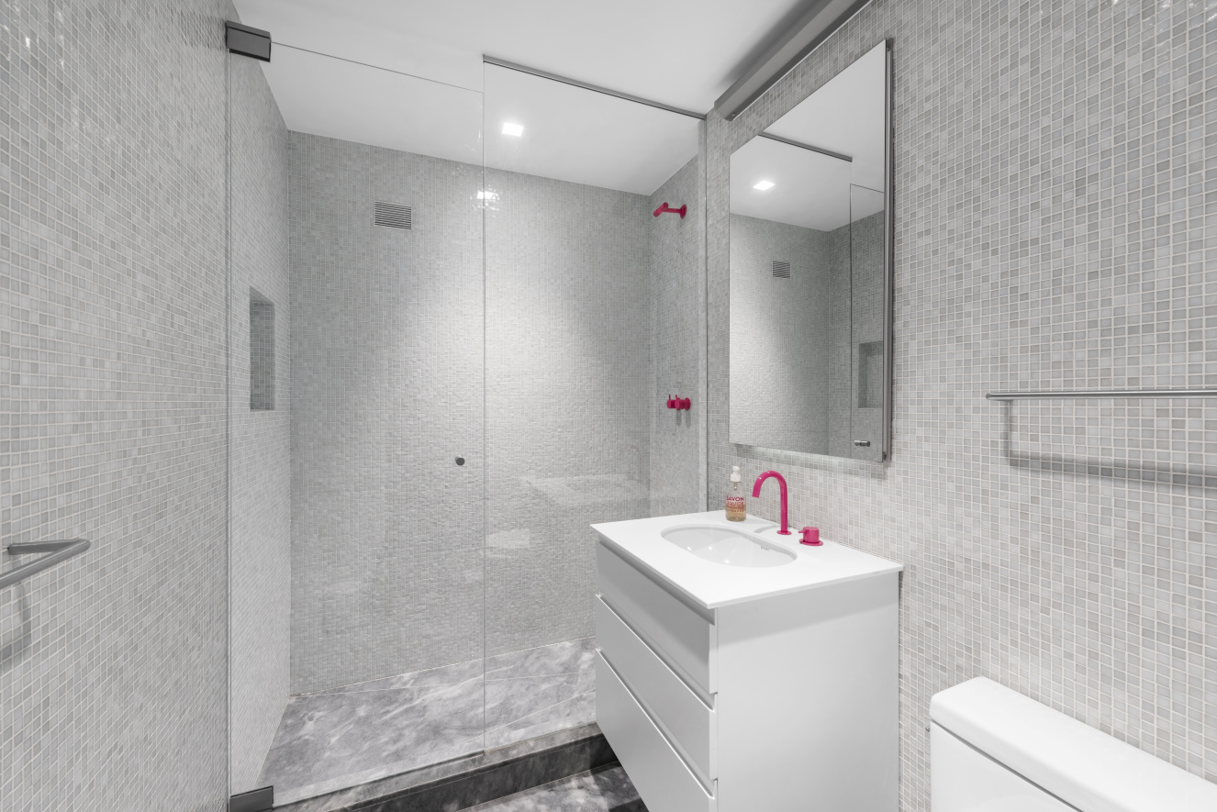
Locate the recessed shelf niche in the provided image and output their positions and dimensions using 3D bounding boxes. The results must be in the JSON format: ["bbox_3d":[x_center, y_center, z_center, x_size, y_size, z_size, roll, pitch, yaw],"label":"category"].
[{"bbox_3d":[-1.193,-0.178,1.577,0.076,0.389,0.287,0,0,-22],"label":"recessed shelf niche"}]

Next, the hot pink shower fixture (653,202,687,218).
[{"bbox_3d":[0.292,-0.903,2.202,0.127,0.069,0.110,0,0,-22],"label":"hot pink shower fixture"}]

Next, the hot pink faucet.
[{"bbox_3d":[0.478,0.283,1.386,0.137,0.189,0.043,0,0,-22],"label":"hot pink faucet"}]

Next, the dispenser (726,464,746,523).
[{"bbox_3d":[0.424,0.289,1.574,0.069,0.178,0.072,0,0,12],"label":"dispenser"}]

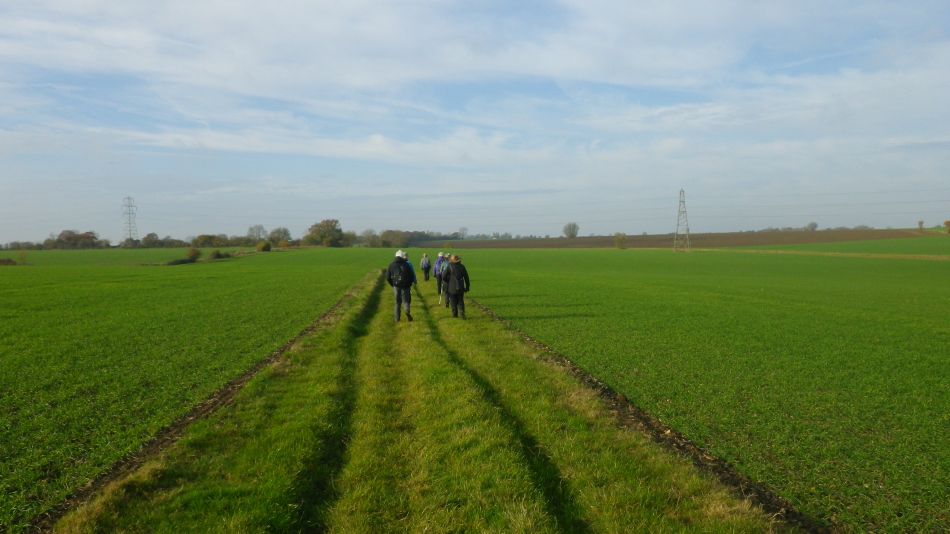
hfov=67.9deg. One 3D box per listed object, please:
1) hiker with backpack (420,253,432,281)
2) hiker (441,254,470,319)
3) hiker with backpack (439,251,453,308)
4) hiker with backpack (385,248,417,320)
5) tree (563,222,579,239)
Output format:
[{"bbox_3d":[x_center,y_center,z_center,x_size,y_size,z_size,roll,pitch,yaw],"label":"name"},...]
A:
[{"bbox_3d":[-2.924,0.033,42.300,0.600,1.650,0.500,0,2,-7],"label":"hiker with backpack"},{"bbox_3d":[-0.475,0.526,18.100,0.660,1.632,0.520,0,2,-7],"label":"hiker"},{"bbox_3d":[-0.813,0.410,21.400,0.550,1.651,0.520,0,2,-7],"label":"hiker with backpack"},{"bbox_3d":[-1.810,0.465,17.200,0.650,1.744,0.580,0,2,-7],"label":"hiker with backpack"},{"bbox_3d":[54.623,-20.533,400.000,9.075,9.075,8.500,0,2,0],"label":"tree"}]

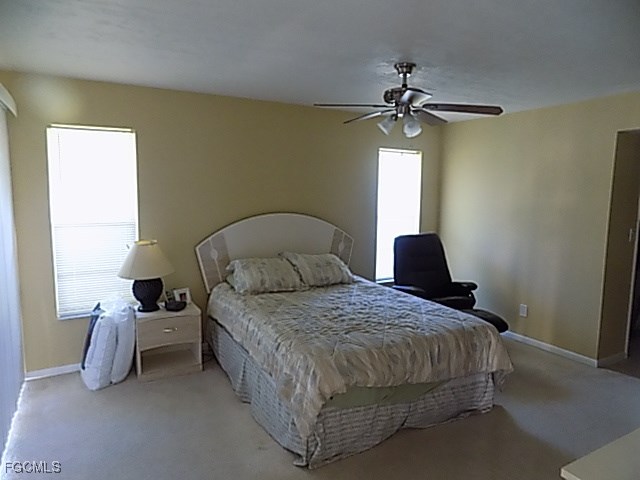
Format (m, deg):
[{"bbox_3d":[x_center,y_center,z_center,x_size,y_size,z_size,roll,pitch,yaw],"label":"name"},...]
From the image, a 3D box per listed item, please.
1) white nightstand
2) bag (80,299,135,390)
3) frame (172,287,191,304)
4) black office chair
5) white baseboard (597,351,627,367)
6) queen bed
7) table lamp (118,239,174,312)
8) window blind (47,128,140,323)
[{"bbox_3d":[-1.341,0.872,3.731,0.510,0.525,0.390,-3,8,-29],"label":"white nightstand"},{"bbox_3d":[-1.752,0.828,3.504,0.400,0.650,0.320,-4,9,-39],"label":"bag"},{"bbox_3d":[-1.257,0.518,3.873,0.135,0.140,0.030,-5,-4,-42],"label":"frame"},{"bbox_3d":[1.329,0.552,4.452,0.820,1.080,1.200,-3,8,-29],"label":"black office chair"},{"bbox_3d":[2.779,1.125,4.033,0.540,0.085,0.016,-3,8,-29],"label":"white baseboard"},{"bbox_3d":[0.105,0.497,3.602,1.780,1.345,2.080,-3,8,-29],"label":"queen bed"},{"bbox_3d":[-1.465,0.306,3.613,0.440,0.625,0.440,-3,8,-29],"label":"table lamp"},{"bbox_3d":[-1.898,-0.142,3.627,0.648,1.590,0.050,-3,8,-29],"label":"window blind"}]

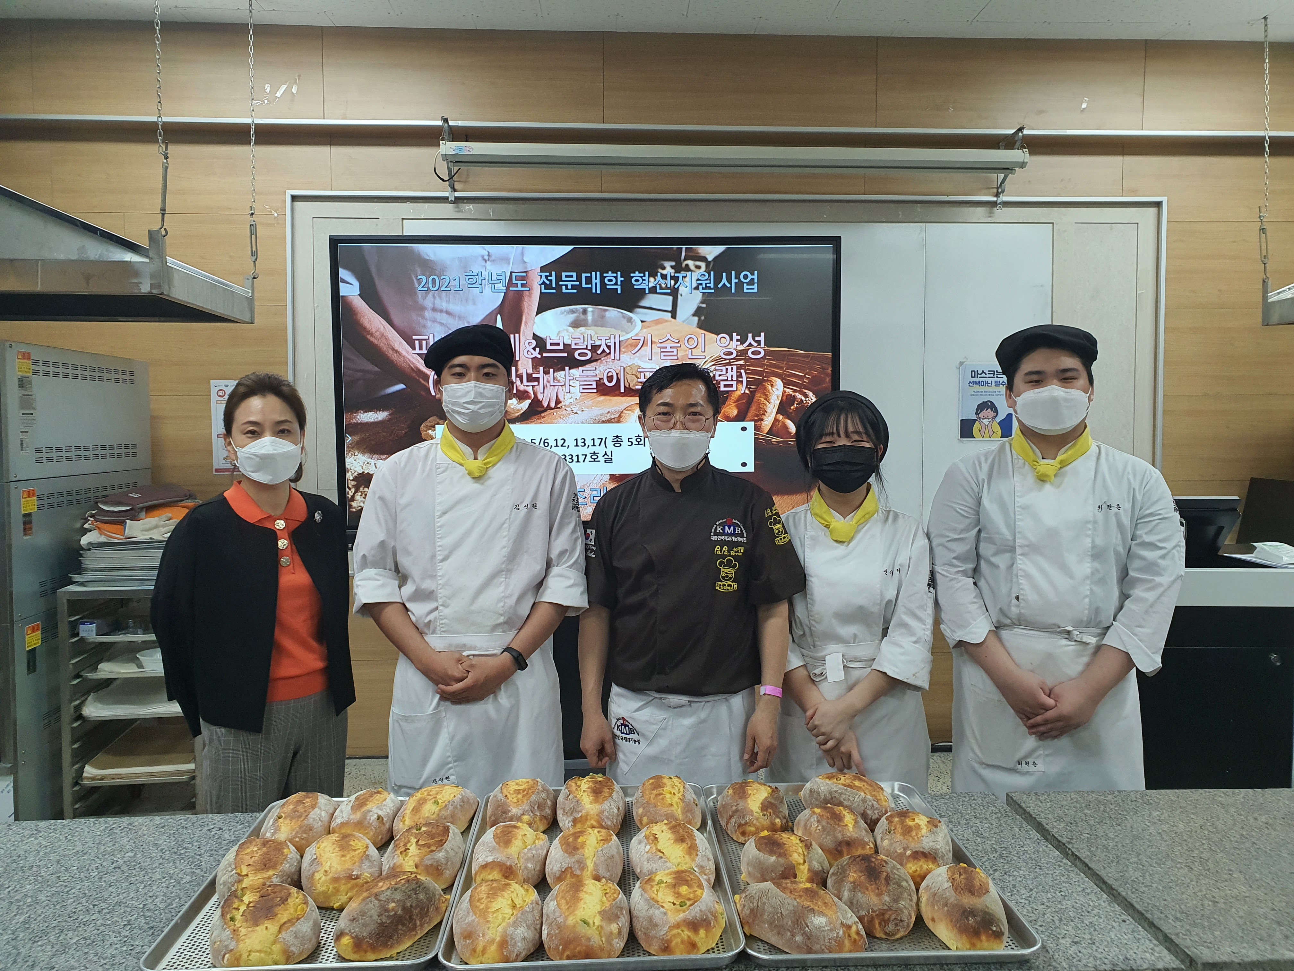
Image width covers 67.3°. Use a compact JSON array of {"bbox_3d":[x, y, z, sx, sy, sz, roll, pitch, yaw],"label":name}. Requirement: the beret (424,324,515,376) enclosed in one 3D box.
[{"bbox_3d":[-0.391,-0.297,2.140,0.205,0.115,0.240,-1,4,-10],"label":"beret"}]

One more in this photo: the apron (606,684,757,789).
[{"bbox_3d":[0.082,0.700,2.070,0.360,0.580,0.220,0,3,2],"label":"apron"}]

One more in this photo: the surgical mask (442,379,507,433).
[{"bbox_3d":[-0.363,-0.164,2.040,0.138,0.105,0.085,-1,4,-8],"label":"surgical mask"}]

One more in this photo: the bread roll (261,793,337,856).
[{"bbox_3d":[-0.587,0.565,1.646,0.116,0.082,0.139,1,4,12],"label":"bread roll"}]

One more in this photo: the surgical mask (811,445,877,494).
[{"bbox_3d":[0.418,-0.033,2.060,0.137,0.104,0.085,1,4,11],"label":"surgical mask"}]

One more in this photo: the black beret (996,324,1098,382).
[{"bbox_3d":[0.896,-0.297,2.190,0.222,0.130,0.250,1,4,18],"label":"black beret"}]

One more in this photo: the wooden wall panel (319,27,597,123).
[{"bbox_3d":[-0.791,-1.767,4.190,1.200,0.385,0.030,0,4,-3],"label":"wooden wall panel"}]

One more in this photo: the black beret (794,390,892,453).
[{"bbox_3d":[0.411,-0.132,2.060,0.205,0.145,0.210,0,4,8],"label":"black beret"}]

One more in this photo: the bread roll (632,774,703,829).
[{"bbox_3d":[0.037,0.568,1.739,0.125,0.084,0.166,0,4,-4],"label":"bread roll"}]

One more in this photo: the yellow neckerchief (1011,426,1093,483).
[{"bbox_3d":[0.896,-0.070,2.150,0.170,0.125,0.155,1,4,18],"label":"yellow neckerchief"}]

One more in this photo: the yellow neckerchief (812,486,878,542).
[{"bbox_3d":[0.446,0.065,2.200,0.155,0.128,0.150,1,4,9],"label":"yellow neckerchief"}]

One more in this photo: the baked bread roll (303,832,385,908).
[{"bbox_3d":[-0.467,0.586,1.490,0.117,0.086,0.169,-1,4,-12],"label":"baked bread roll"}]

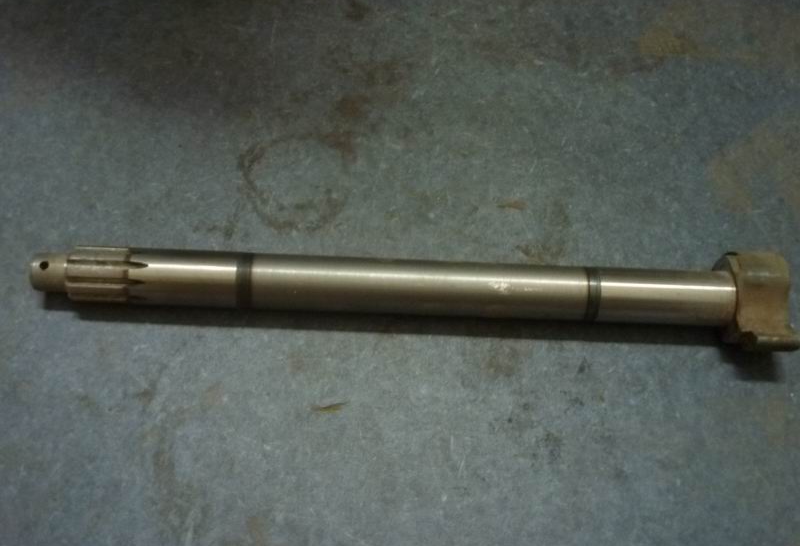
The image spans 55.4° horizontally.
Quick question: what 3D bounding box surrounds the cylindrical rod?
[{"bbox_3d":[-0.009,0.009,0.534,0.479,0.038,0.038,2,66,-2],"label":"cylindrical rod"}]

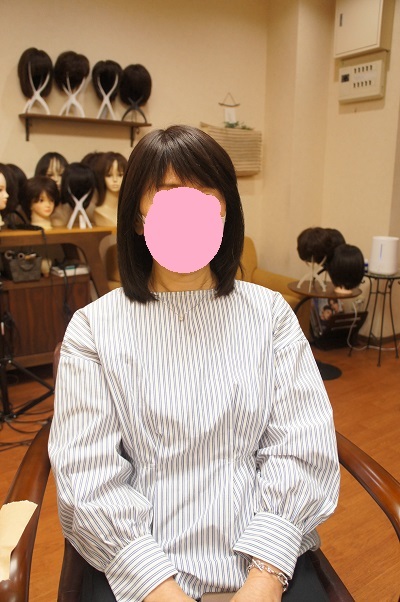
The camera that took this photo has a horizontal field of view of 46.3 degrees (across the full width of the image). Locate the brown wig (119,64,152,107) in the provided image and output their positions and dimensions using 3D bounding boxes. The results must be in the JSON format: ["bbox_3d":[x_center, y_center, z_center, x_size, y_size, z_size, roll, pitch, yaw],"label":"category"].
[{"bbox_3d":[-0.454,-1.525,3.317,0.210,0.273,0.220,-6,15,-22],"label":"brown wig"}]

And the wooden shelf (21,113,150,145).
[{"bbox_3d":[-0.749,-1.151,3.197,0.890,0.150,0.155,-10,17,-35],"label":"wooden shelf"}]

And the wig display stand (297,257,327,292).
[{"bbox_3d":[0.671,-0.236,2.755,0.170,0.335,0.170,0,13,0],"label":"wig display stand"}]

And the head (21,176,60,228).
[{"bbox_3d":[-0.936,-0.566,2.710,0.225,0.295,0.200,13,19,44],"label":"head"}]

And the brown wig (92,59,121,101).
[{"bbox_3d":[-0.576,-1.375,2.930,0.195,0.255,0.215,-5,14,-19],"label":"brown wig"}]

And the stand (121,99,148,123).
[{"bbox_3d":[-0.468,-1.432,3.342,0.165,0.306,0.150,-10,17,-35],"label":"stand"}]

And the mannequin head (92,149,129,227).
[{"bbox_3d":[-0.525,-0.649,2.755,0.215,0.435,0.230,-6,15,-24],"label":"mannequin head"}]

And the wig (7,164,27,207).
[{"bbox_3d":[-1.156,-0.706,2.876,0.200,0.257,0.220,-9,17,-33],"label":"wig"}]

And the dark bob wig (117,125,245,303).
[{"bbox_3d":[-0.035,-0.155,0.860,0.232,0.318,0.230,0,14,-2],"label":"dark bob wig"}]

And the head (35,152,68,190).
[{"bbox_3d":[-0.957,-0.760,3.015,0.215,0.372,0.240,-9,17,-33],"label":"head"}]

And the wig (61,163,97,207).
[{"bbox_3d":[-0.784,-0.741,3.012,0.210,0.284,0.220,-5,15,-19],"label":"wig"}]

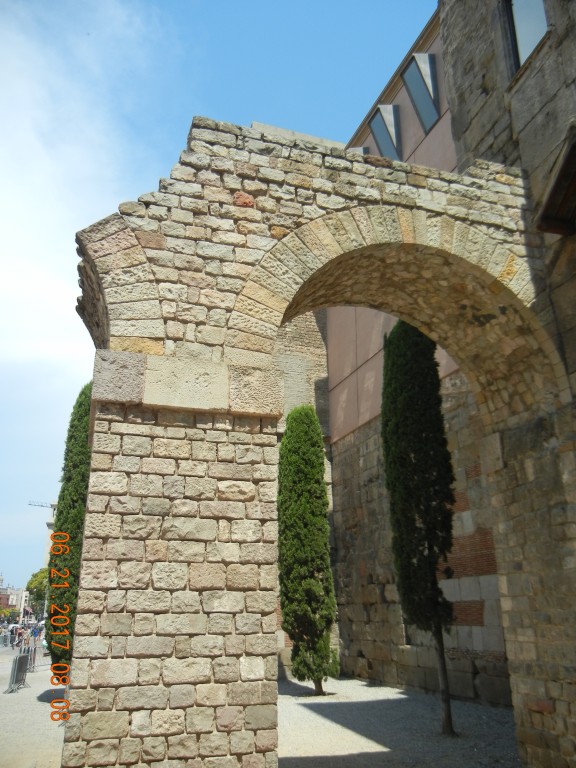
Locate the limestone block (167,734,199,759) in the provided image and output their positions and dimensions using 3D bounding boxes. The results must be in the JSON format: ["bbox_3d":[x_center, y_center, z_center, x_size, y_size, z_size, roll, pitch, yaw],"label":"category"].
[{"bbox_3d":[-0.799,2.708,4.993,0.228,0.158,0.180,6,-21,-17],"label":"limestone block"}]

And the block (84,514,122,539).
[{"bbox_3d":[-1.430,1.111,5.140,0.264,0.177,0.200,6,-21,-17],"label":"block"}]

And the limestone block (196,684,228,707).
[{"bbox_3d":[-0.609,2.416,5.177,0.241,0.156,0.170,5,-21,-16],"label":"limestone block"}]

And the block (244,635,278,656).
[{"bbox_3d":[-0.232,2.041,5.209,0.244,0.140,0.200,6,-21,-17],"label":"block"}]

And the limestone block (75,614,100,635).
[{"bbox_3d":[-1.533,1.841,5.090,0.183,0.152,0.170,5,-21,-16],"label":"limestone block"}]

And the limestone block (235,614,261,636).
[{"bbox_3d":[-0.334,1.889,5.229,0.204,0.139,0.200,6,-21,-17],"label":"limestone block"}]

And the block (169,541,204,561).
[{"bbox_3d":[-0.845,1.390,5.477,0.300,0.168,0.170,5,-21,-16],"label":"block"}]

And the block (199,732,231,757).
[{"bbox_3d":[-0.558,2.631,4.886,0.215,0.146,0.200,6,-21,-17],"label":"block"}]

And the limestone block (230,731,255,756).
[{"bbox_3d":[-0.374,2.748,5.123,0.197,0.157,0.180,6,-21,-17],"label":"limestone block"}]

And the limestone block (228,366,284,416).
[{"bbox_3d":[-0.321,0.119,5.638,0.456,0.381,0.420,6,-21,-17],"label":"limestone block"}]

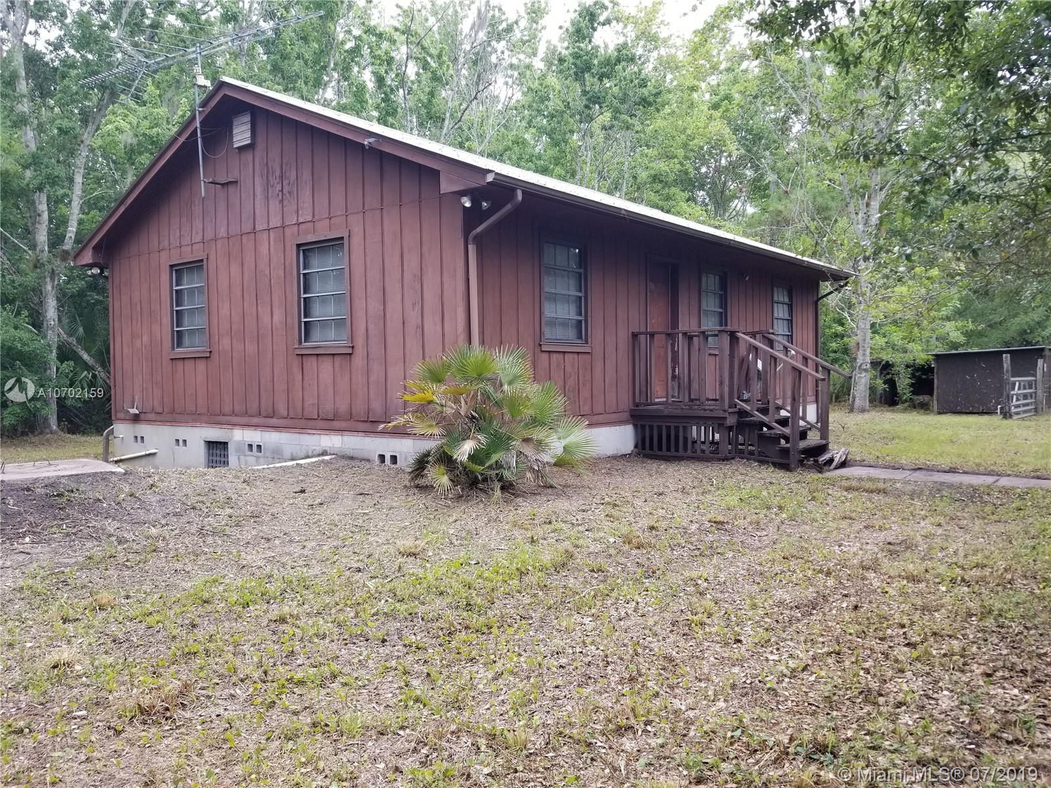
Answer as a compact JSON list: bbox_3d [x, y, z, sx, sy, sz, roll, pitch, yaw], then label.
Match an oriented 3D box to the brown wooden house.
[{"bbox_3d":[0.372,-1.700,14.294,10.500,5.040,11.650,1,2,38],"label":"brown wooden house"}]

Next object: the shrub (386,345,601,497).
[{"bbox_3d":[-0.333,0.233,7.350,1.850,1.320,1.750,-1,2,0],"label":"shrub"}]

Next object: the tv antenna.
[{"bbox_3d":[-4.327,-3.658,10.212,4.500,2.250,2.100,0,2,28],"label":"tv antenna"}]

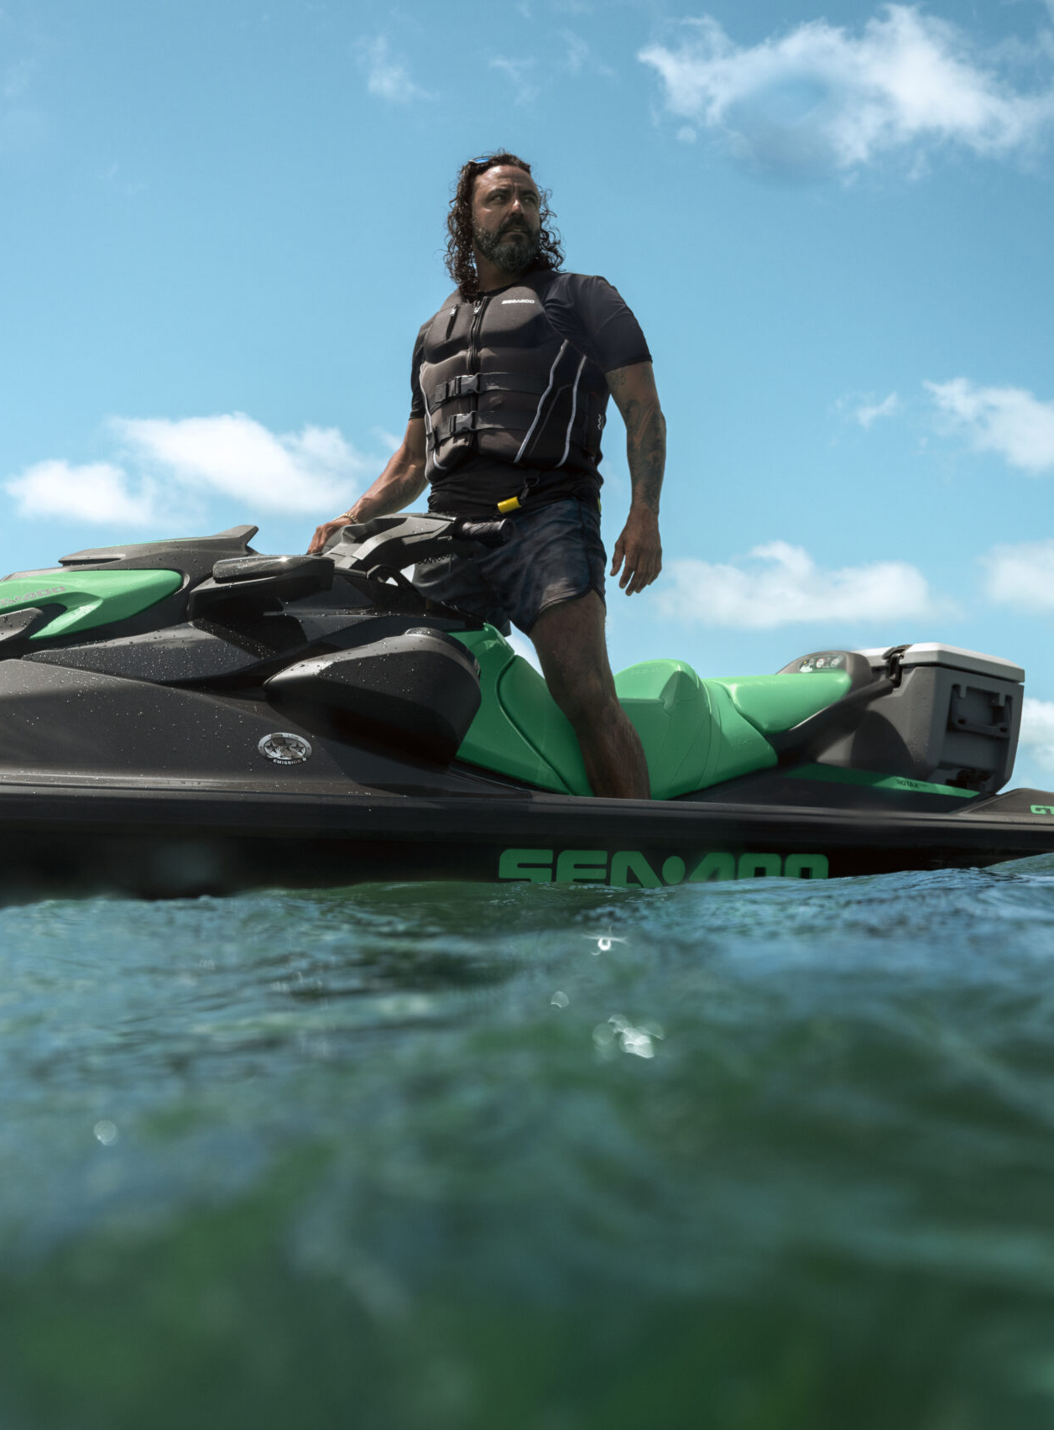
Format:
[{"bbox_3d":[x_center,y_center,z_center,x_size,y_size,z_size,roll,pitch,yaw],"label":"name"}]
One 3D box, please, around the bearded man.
[{"bbox_3d":[-0.085,-0.392,3.543,0.820,1.690,0.500,-4,-7,37],"label":"bearded man"}]

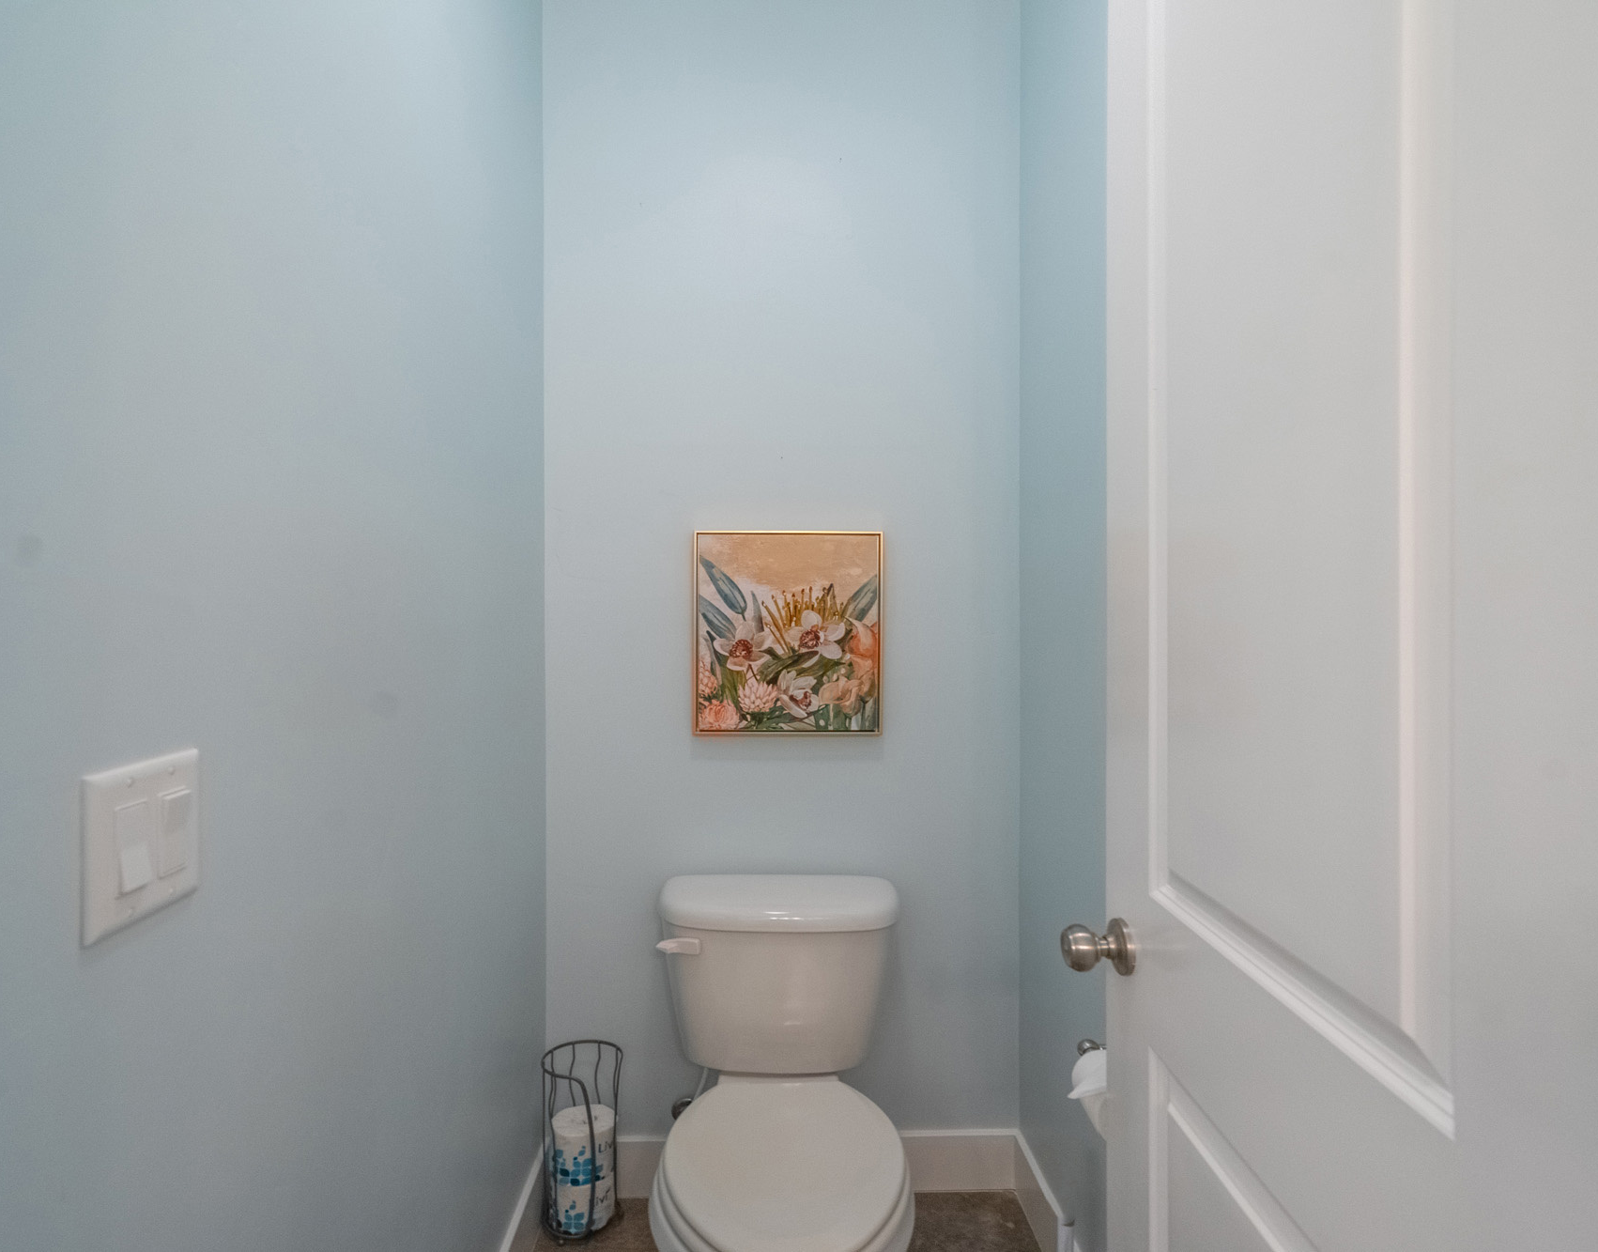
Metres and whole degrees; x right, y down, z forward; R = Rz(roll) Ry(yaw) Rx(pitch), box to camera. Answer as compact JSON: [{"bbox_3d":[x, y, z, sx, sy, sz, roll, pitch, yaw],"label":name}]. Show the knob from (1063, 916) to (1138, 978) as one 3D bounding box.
[{"bbox_3d":[0.354,0.377,0.985,0.072,0.066,0.066,0,1,-2],"label":"knob"}]

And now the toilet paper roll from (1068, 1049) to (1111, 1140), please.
[{"bbox_3d":[0.485,0.710,1.260,0.110,0.110,0.105,0,1,-3],"label":"toilet paper roll"}]

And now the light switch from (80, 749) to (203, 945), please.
[{"bbox_3d":[-0.514,0.166,0.656,0.012,0.120,0.122,0,1,-3],"label":"light switch"}]

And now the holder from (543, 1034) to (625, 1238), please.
[{"bbox_3d":[-0.466,1.102,1.785,0.170,0.360,0.170,0,1,0],"label":"holder"}]

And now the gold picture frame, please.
[{"bbox_3d":[-0.024,0.018,1.905,0.422,0.460,0.034,0,1,-3],"label":"gold picture frame"}]

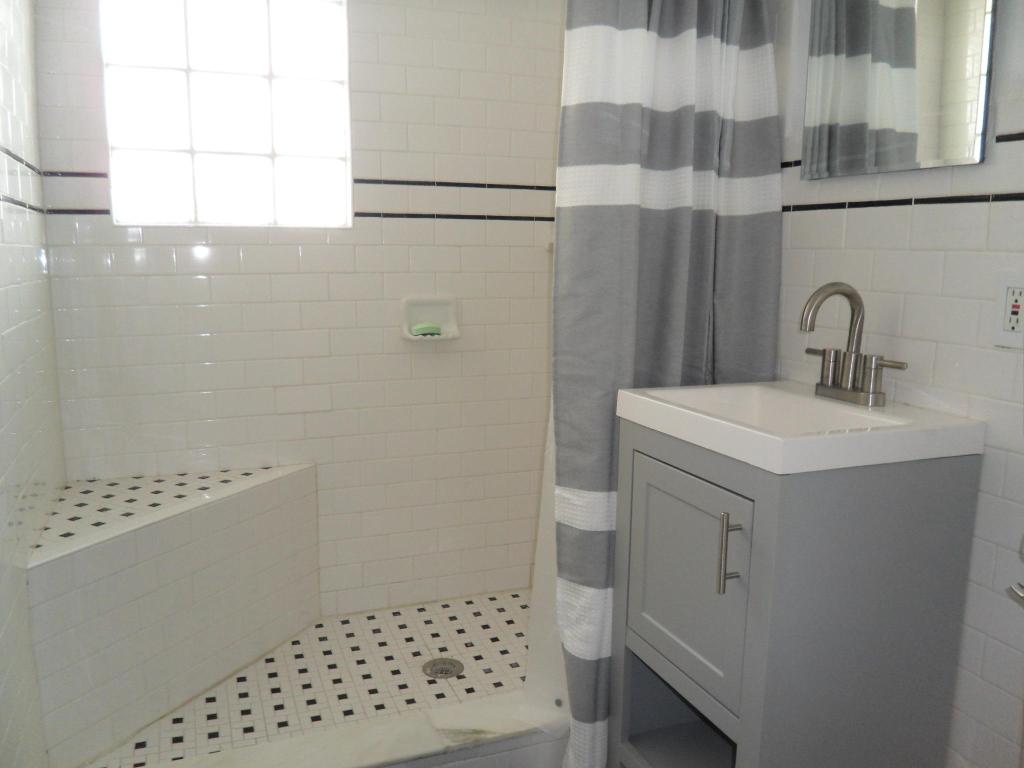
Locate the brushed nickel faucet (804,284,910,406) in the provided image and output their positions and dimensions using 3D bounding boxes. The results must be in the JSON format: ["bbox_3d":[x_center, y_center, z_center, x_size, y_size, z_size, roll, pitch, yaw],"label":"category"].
[{"bbox_3d":[0.585,-0.075,1.452,0.152,0.219,0.245,-3,10,-21],"label":"brushed nickel faucet"}]

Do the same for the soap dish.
[{"bbox_3d":[-0.236,-0.192,2.318,0.163,0.127,0.068,-3,10,-20],"label":"soap dish"}]

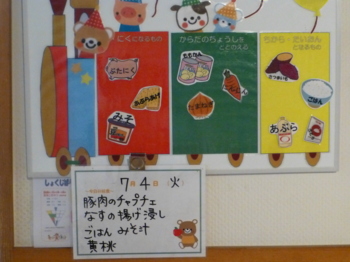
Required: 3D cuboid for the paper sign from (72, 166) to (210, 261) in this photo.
[{"bbox_3d":[-0.080,0.182,1.112,0.298,0.210,0.010,0,3,-1],"label":"paper sign"}]

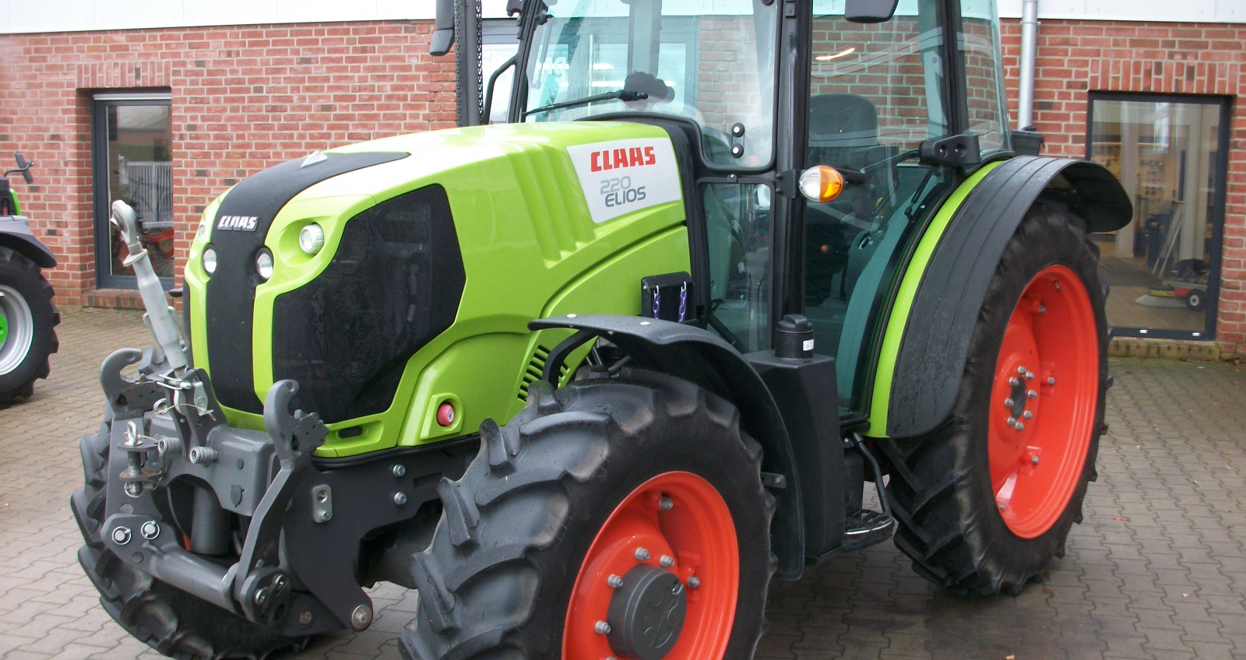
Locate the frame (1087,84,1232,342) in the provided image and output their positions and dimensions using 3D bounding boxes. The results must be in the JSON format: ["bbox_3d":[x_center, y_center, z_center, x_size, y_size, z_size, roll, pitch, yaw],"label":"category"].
[{"bbox_3d":[4.067,-0.875,9.697,1.080,1.900,0.090,3,8,13],"label":"frame"}]

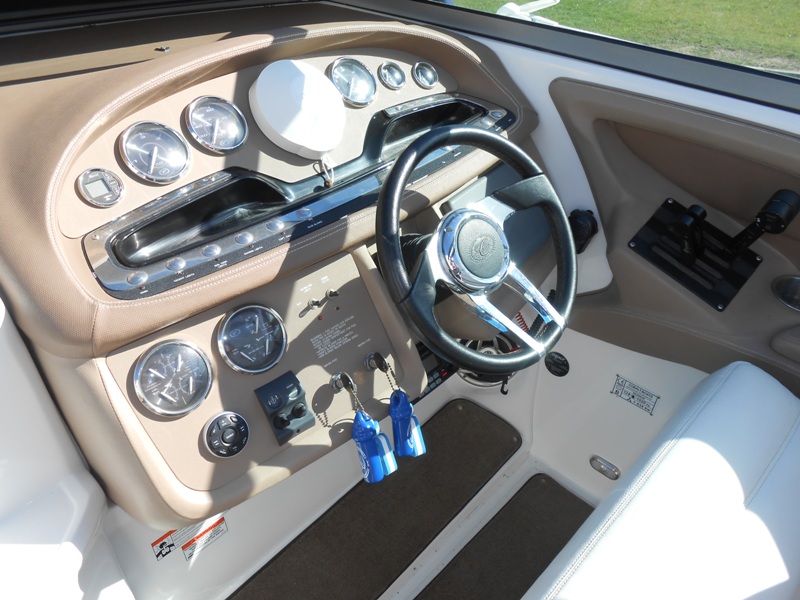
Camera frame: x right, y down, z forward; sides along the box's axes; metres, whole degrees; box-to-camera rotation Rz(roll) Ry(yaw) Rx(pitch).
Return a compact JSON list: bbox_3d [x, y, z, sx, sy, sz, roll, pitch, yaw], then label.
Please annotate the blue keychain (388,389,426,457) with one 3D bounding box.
[{"bbox_3d":[0.010,0.193,0.965,0.049,0.111,0.036,-17,26,-18],"label":"blue keychain"}]

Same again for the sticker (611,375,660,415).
[{"bbox_3d":[0.513,0.208,1.310,0.096,0.048,0.002,30,37,33],"label":"sticker"}]

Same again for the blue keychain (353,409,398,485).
[{"bbox_3d":[-0.040,0.221,0.925,0.049,0.113,0.036,-21,20,-17],"label":"blue keychain"}]

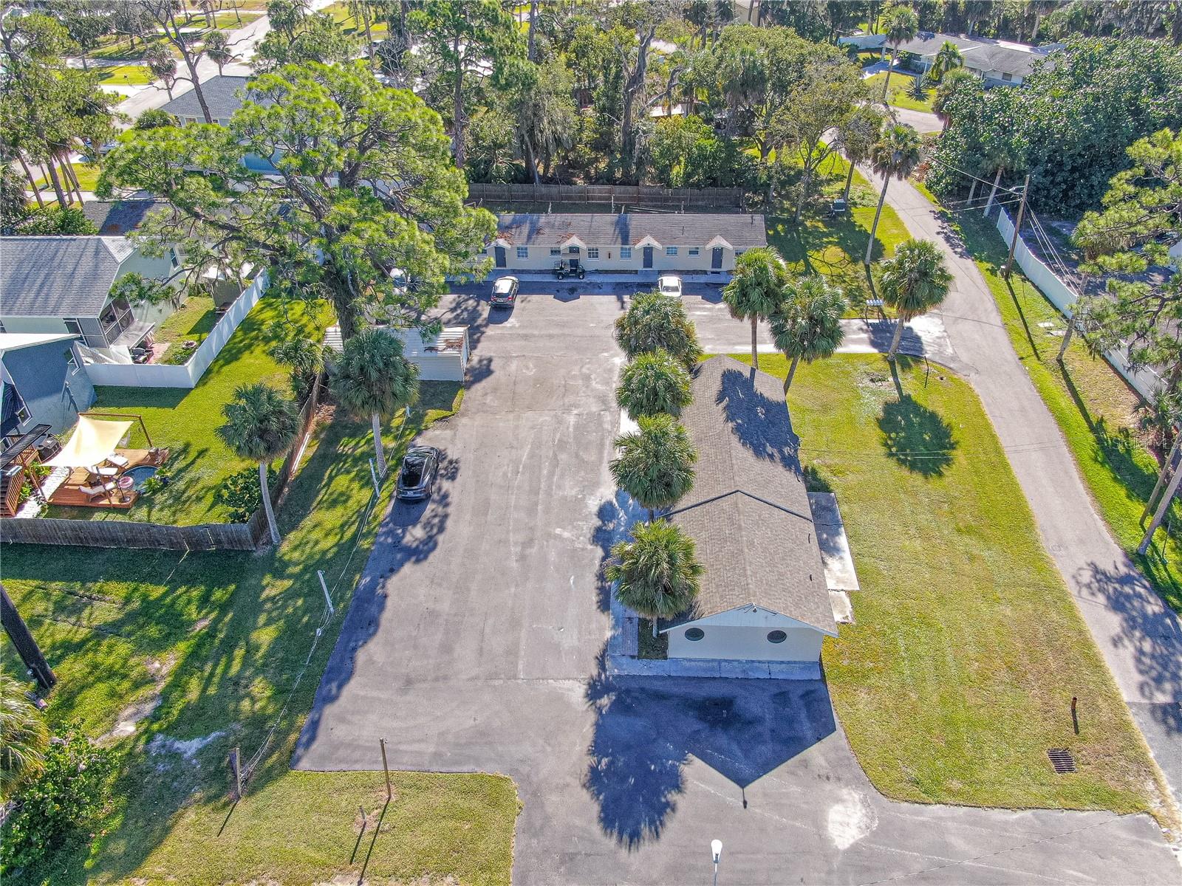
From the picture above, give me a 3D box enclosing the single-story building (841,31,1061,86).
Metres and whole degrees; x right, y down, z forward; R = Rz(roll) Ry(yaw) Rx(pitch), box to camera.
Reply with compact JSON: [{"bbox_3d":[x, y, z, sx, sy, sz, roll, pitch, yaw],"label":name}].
[{"bbox_3d":[56.913,-59.393,135.723,17.000,4.300,32.000,-22,40,-27],"label":"single-story building"}]

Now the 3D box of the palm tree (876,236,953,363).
[{"bbox_3d":[21.831,-9.661,61.075,5.100,8.900,5.100,-2,35,0],"label":"palm tree"}]

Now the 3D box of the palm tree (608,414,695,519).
[{"bbox_3d":[3.271,2.351,46.617,4.450,7.800,4.450,1,37,3],"label":"palm tree"}]

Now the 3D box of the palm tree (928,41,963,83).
[{"bbox_3d":[48.708,-52.395,122.091,4.594,5.600,4.594,1,36,3],"label":"palm tree"}]

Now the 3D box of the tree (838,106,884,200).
[{"bbox_3d":[25.860,-27.861,85.865,4.445,9.100,4.445,1,36,3],"label":"tree"}]

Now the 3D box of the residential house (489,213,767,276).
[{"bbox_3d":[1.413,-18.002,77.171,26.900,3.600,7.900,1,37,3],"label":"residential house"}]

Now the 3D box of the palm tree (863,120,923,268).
[{"bbox_3d":[24.663,-20.463,73.686,4.170,11.400,4.170,1,36,3],"label":"palm tree"}]

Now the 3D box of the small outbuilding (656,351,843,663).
[{"bbox_3d":[7.798,2.428,49.201,8.100,4.380,21.300,1,37,3],"label":"small outbuilding"}]

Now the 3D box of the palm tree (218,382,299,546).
[{"bbox_3d":[-16.632,1.397,46.326,4.300,10.400,4.300,1,37,3],"label":"palm tree"}]

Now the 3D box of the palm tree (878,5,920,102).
[{"bbox_3d":[39.146,-50.027,114.260,4.619,11.300,4.619,1,36,3],"label":"palm tree"}]

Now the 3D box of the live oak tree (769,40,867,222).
[{"bbox_3d":[20.275,-28.047,81.099,9.037,15.200,9.037,1,36,3],"label":"live oak tree"}]

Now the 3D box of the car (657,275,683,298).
[{"bbox_3d":[6.513,-12.855,72.904,1.830,1.450,4.750,1,35,4],"label":"car"}]

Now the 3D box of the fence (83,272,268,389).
[{"bbox_3d":[-31.217,-9.155,68.054,7.800,1.800,15.300,1,37,3],"label":"fence"}]

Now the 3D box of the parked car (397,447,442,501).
[{"bbox_3d":[-10.183,1.541,52.828,1.920,1.500,4.720,-2,36,0],"label":"parked car"}]

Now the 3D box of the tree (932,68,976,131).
[{"bbox_3d":[41.504,-39.157,102.105,4.813,7.800,4.813,1,36,3],"label":"tree"}]

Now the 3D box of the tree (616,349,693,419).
[{"bbox_3d":[3.728,-2.553,53.469,4.600,6.700,4.600,-2,35,0],"label":"tree"}]

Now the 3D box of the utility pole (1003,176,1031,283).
[{"bbox_3d":[33.281,-16.813,70.260,1.700,8.750,0.450,-15,39,-17],"label":"utility pole"}]

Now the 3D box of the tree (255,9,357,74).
[{"bbox_3d":[-45.545,-63.416,140.633,16.000,10.200,14.500,-2,35,0],"label":"tree"}]

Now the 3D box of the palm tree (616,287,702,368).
[{"bbox_3d":[4.547,-7.111,60.304,5.600,6.400,5.300,-2,35,0],"label":"palm tree"}]

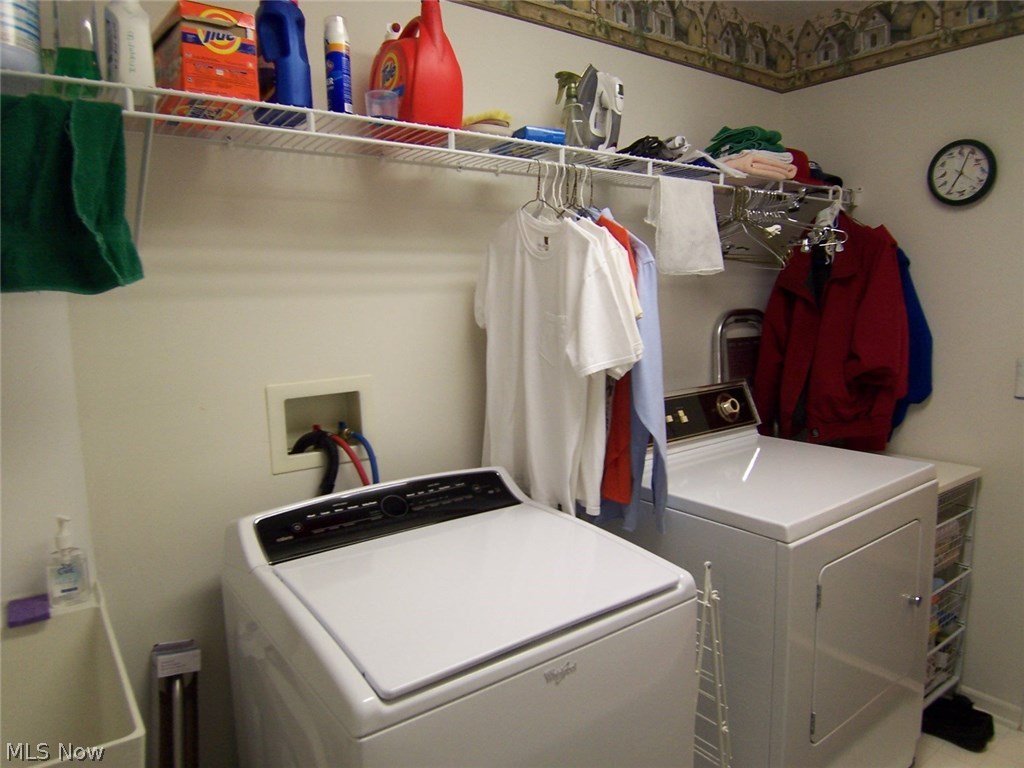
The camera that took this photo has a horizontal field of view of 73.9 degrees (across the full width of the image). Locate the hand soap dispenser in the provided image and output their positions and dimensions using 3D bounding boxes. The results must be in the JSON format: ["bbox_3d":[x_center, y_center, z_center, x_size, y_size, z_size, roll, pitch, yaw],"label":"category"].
[{"bbox_3d":[-0.873,0.341,1.337,0.055,0.178,0.070,6,11,42],"label":"hand soap dispenser"}]

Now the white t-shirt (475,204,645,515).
[{"bbox_3d":[0.085,-0.058,1.613,0.130,0.710,0.560,-7,10,-35],"label":"white t-shirt"}]

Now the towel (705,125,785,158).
[{"bbox_3d":[0.722,-0.757,2.162,0.210,0.090,0.185,-7,10,-35],"label":"towel"}]

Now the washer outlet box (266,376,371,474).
[{"bbox_3d":[-0.485,0.091,1.700,0.257,0.215,0.095,-7,10,-35],"label":"washer outlet box"}]

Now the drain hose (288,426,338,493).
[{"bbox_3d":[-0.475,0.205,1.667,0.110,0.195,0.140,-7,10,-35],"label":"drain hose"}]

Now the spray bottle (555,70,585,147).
[{"bbox_3d":[0.142,-0.665,1.681,0.100,0.200,0.062,-7,10,-35],"label":"spray bottle"}]

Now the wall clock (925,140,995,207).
[{"bbox_3d":[1.431,-0.674,2.166,0.040,0.205,0.205,-7,10,-35],"label":"wall clock"}]

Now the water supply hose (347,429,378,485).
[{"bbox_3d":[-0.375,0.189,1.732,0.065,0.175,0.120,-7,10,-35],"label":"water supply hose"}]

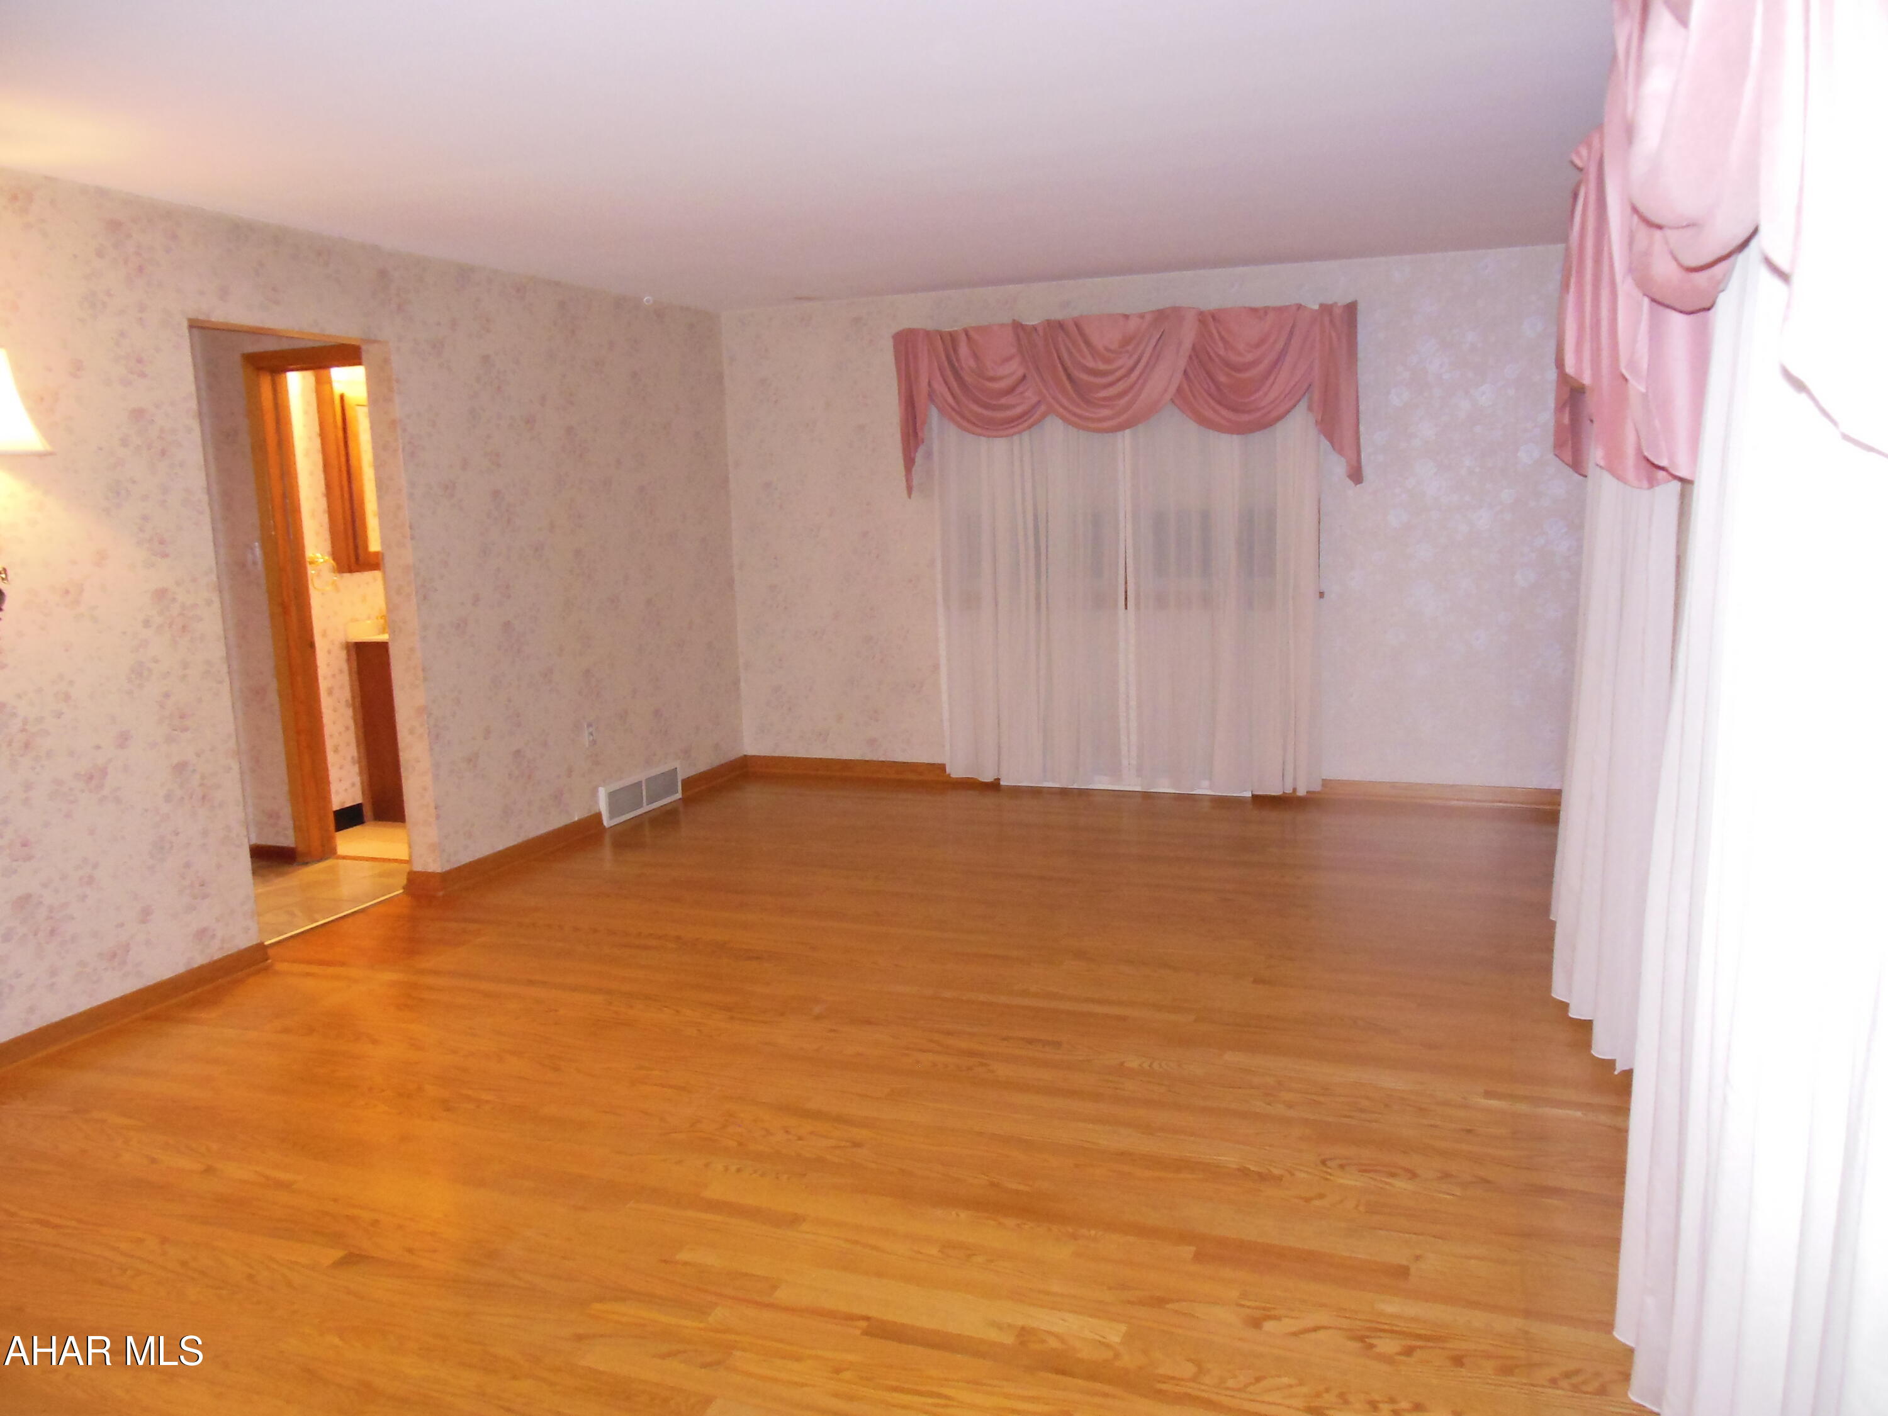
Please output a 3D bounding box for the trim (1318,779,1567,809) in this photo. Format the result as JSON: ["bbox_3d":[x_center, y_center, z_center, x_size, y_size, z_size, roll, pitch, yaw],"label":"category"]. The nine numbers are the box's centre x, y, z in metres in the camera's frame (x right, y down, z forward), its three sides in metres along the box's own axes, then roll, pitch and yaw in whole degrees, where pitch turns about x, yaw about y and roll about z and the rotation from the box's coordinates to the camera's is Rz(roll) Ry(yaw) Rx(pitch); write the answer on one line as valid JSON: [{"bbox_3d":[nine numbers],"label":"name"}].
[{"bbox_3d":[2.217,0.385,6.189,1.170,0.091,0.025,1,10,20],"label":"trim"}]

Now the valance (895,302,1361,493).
[{"bbox_3d":[0.798,-1.399,6.311,2.170,0.785,0.170,1,10,20],"label":"valance"}]

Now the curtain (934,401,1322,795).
[{"bbox_3d":[0.840,-0.640,6.433,1.850,2.075,0.120,1,10,20],"label":"curtain"}]

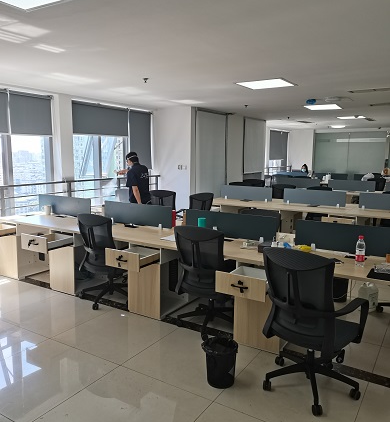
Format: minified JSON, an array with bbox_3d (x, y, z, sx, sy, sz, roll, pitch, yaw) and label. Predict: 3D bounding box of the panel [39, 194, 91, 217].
[{"bbox_3d":[-1.692,-0.063,5.075,1.000,0.245,0.028,6,10,32],"label":"panel"}]

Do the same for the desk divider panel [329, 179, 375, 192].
[{"bbox_3d":[3.547,-0.565,8.895,1.010,0.230,0.025,6,10,32],"label":"desk divider panel"}]

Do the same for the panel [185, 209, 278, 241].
[{"bbox_3d":[0.347,0.139,3.881,1.010,0.230,0.025,6,10,32],"label":"panel"}]

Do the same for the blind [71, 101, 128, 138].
[{"bbox_3d":[-1.641,-1.612,6.980,0.050,0.540,1.330,6,10,32],"label":"blind"}]

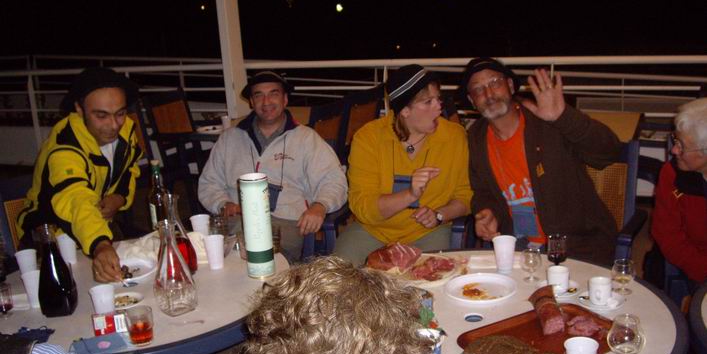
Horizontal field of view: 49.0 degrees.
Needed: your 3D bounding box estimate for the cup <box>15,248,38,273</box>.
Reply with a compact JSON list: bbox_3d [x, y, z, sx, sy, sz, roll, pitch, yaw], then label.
[{"bbox_3d":[-1.046,0.297,2.484,0.069,0.095,0.069,-4,15,0],"label":"cup"}]

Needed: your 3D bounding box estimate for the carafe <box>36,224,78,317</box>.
[{"bbox_3d":[-0.868,0.265,2.227,0.120,0.260,0.120,-4,15,0],"label":"carafe"}]

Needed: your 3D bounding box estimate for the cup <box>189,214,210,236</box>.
[{"bbox_3d":[-0.548,0.198,2.813,0.073,0.100,0.073,-5,14,0],"label":"cup"}]

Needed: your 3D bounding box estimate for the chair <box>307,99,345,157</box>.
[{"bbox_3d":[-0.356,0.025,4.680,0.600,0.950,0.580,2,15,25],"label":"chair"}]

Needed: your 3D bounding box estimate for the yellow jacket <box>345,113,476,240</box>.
[{"bbox_3d":[0.215,-0.006,2.930,0.480,0.520,0.380,-4,15,2],"label":"yellow jacket"}]

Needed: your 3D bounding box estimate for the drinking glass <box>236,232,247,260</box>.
[{"bbox_3d":[-0.350,0.238,2.670,0.070,0.085,0.070,-5,14,0],"label":"drinking glass"}]

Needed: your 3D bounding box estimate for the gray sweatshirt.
[{"bbox_3d":[-0.342,-0.036,3.280,0.610,0.510,0.420,-3,15,3],"label":"gray sweatshirt"}]

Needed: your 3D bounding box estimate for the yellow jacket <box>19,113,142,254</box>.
[{"bbox_3d":[-1.073,0.049,3.050,0.480,0.560,0.440,-15,17,-34],"label":"yellow jacket"}]

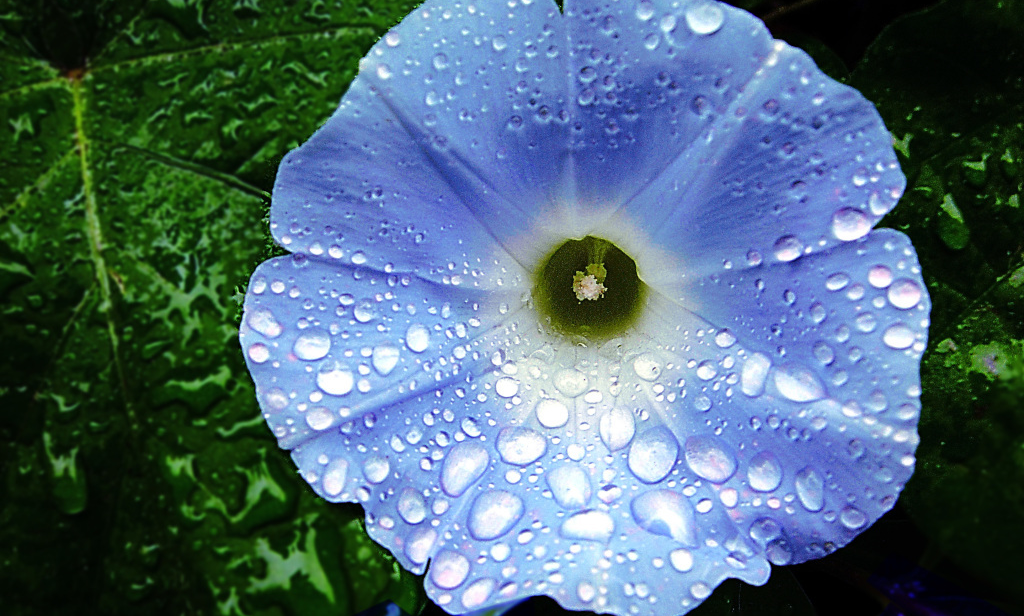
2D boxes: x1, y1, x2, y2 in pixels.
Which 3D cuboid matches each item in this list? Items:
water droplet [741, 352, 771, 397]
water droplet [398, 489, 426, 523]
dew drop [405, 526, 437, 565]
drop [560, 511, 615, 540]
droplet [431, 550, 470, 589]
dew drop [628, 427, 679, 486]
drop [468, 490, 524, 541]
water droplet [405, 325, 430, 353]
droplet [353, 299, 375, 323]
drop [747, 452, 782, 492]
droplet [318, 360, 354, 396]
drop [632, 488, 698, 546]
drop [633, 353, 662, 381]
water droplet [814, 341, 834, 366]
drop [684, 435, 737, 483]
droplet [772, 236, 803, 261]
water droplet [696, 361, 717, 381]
[{"bbox_3d":[0.031,0.009,0.135,0.003,0.002,0.006,14,80,23],"label":"water droplet"},{"bbox_3d":[-0.013,0.025,0.135,0.004,0.002,0.005,-15,77,-12],"label":"water droplet"},{"bbox_3d":[-0.011,0.029,0.129,0.004,0.002,0.005,32,62,7],"label":"dew drop"},{"bbox_3d":[0.009,0.025,0.124,0.006,0.002,0.004,-7,66,-3],"label":"drop"},{"bbox_3d":[-0.007,0.030,0.121,0.004,0.002,0.005,37,68,10],"label":"droplet"},{"bbox_3d":[0.018,0.019,0.134,0.006,0.003,0.008,11,66,14],"label":"dew drop"},{"bbox_3d":[-0.002,0.024,0.124,0.007,0.002,0.005,-36,74,-18],"label":"drop"},{"bbox_3d":[-0.012,0.004,0.136,0.003,0.002,0.004,0,78,-22],"label":"water droplet"},{"bbox_3d":[-0.019,0.000,0.135,0.003,0.001,0.003,0,82,-18],"label":"droplet"},{"bbox_3d":[0.032,0.021,0.136,0.004,0.002,0.005,-10,74,6],"label":"drop"},{"bbox_3d":[-0.021,0.009,0.130,0.005,0.002,0.004,6,70,-15],"label":"droplet"},{"bbox_3d":[0.019,0.027,0.135,0.010,0.003,0.007,35,78,14],"label":"drop"},{"bbox_3d":[0.017,0.007,0.132,0.004,0.002,0.004,-3,68,8],"label":"drop"},{"bbox_3d":[0.038,0.005,0.128,0.003,0.001,0.003,-3,74,11],"label":"water droplet"},{"bbox_3d":[0.024,0.018,0.126,0.007,0.002,0.005,32,75,18],"label":"drop"},{"bbox_3d":[0.034,-0.007,0.132,0.004,0.002,0.004,-2,80,11],"label":"droplet"},{"bbox_3d":[0.024,0.008,0.133,0.002,0.001,0.002,-6,66,13],"label":"water droplet"}]

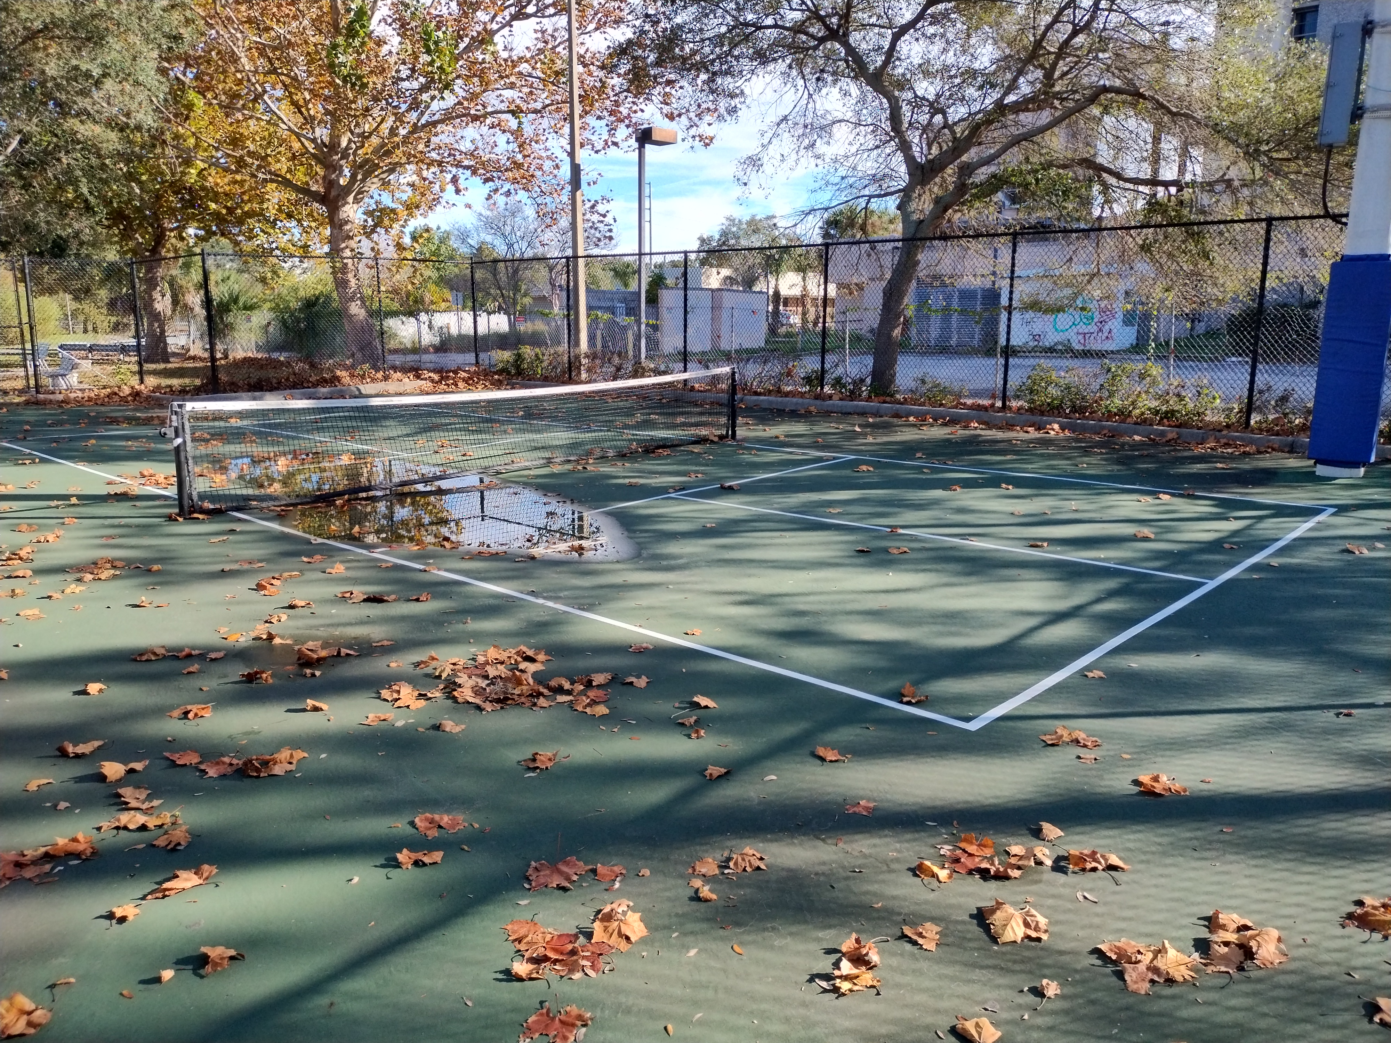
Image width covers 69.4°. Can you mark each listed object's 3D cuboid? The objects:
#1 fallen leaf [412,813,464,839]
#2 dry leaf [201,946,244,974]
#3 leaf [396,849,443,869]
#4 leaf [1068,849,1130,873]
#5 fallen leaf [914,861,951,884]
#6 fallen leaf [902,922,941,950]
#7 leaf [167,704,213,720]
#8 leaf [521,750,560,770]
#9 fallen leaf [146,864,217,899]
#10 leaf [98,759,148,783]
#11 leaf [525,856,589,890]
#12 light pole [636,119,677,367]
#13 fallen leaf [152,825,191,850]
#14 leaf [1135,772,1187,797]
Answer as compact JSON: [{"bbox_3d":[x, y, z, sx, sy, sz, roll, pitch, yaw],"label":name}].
[{"bbox_3d":[-0.780,0.925,3.054,0.160,0.032,0.110,0,11,0],"label":"fallen leaf"},{"bbox_3d":[-1.134,1.051,2.407,0.102,0.042,0.070,-2,11,-8],"label":"dry leaf"},{"bbox_3d":[-0.780,0.949,2.835,0.131,0.030,0.069,0,11,0],"label":"leaf"},{"bbox_3d":[1.127,0.948,2.812,0.169,0.036,0.076,0,11,0],"label":"leaf"},{"bbox_3d":[0.659,0.972,2.781,0.100,0.036,0.062,3,12,18],"label":"fallen leaf"},{"bbox_3d":[0.562,1.032,2.499,0.098,0.028,0.096,1,11,5],"label":"fallen leaf"},{"bbox_3d":[-1.989,0.750,3.950,0.176,0.034,0.080,-1,11,-3],"label":"leaf"},{"bbox_3d":[-0.535,0.821,3.460,0.128,0.035,0.105,0,11,0],"label":"leaf"},{"bbox_3d":[-1.386,0.966,2.711,0.169,0.045,0.085,-7,13,-31],"label":"fallen leaf"},{"bbox_3d":[-1.949,0.849,3.419,0.172,0.048,0.085,-4,12,-20],"label":"leaf"},{"bbox_3d":[-0.379,0.962,2.764,0.172,0.030,0.148,0,11,0],"label":"leaf"},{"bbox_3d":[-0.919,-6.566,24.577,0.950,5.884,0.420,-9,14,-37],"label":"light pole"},{"bbox_3d":[-1.555,0.940,2.986,0.108,0.036,0.090,-2,11,-10],"label":"fallen leaf"},{"bbox_3d":[1.530,0.865,3.296,0.165,0.037,0.090,3,12,14],"label":"leaf"}]

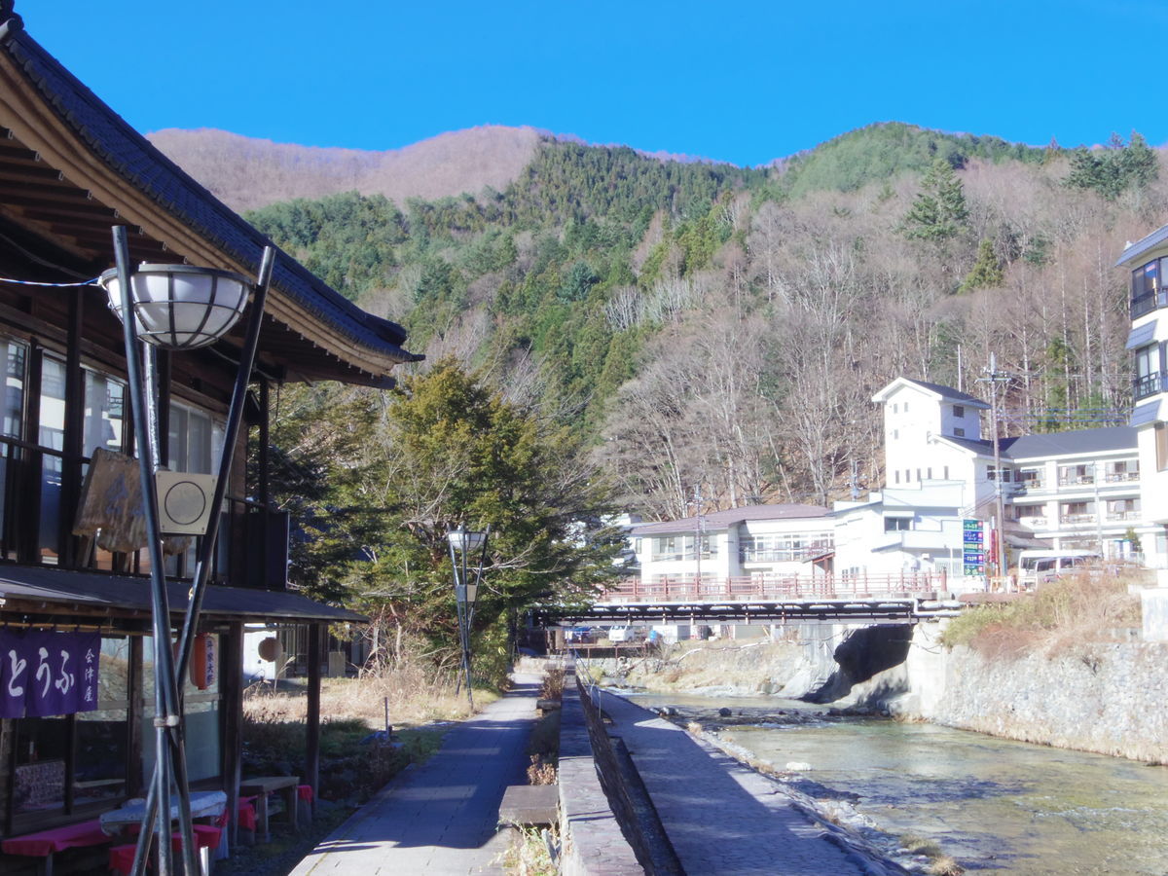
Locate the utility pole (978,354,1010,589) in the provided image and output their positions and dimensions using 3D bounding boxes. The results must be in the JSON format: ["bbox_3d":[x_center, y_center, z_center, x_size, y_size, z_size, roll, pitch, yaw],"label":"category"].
[{"bbox_3d":[22.356,1.909,85.764,1.750,12.400,0.900,-1,-7,0],"label":"utility pole"}]

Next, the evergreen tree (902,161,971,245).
[{"bbox_3d":[58.634,-38.791,265.000,11.000,16.500,11.000,0,-7,0],"label":"evergreen tree"}]

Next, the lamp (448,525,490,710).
[{"bbox_3d":[-2.691,4.156,37.000,0.950,4.300,0.950,0,-7,0],"label":"lamp"}]

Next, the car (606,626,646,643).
[{"bbox_3d":[3.618,16.000,131.000,1.500,1.800,3.500,-4,-8,30],"label":"car"}]

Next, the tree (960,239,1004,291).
[{"bbox_3d":[59.064,-25.169,235.000,6.400,9.000,6.400,0,-7,0],"label":"tree"}]

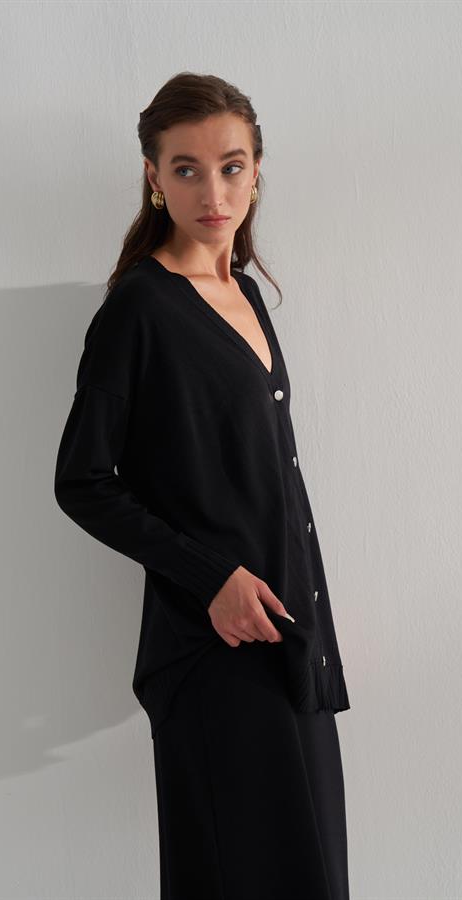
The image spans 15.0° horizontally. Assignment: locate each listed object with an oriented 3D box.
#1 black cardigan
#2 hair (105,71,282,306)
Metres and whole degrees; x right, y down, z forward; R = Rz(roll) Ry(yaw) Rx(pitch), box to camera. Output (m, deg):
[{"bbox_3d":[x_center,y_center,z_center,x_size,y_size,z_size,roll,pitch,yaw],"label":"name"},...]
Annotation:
[{"bbox_3d":[-0.010,0.060,2.450,0.360,0.680,0.470,1,2,35],"label":"black cardigan"},{"bbox_3d":[-0.052,-0.362,2.470,0.225,0.340,0.240,-1,2,-18],"label":"hair"}]

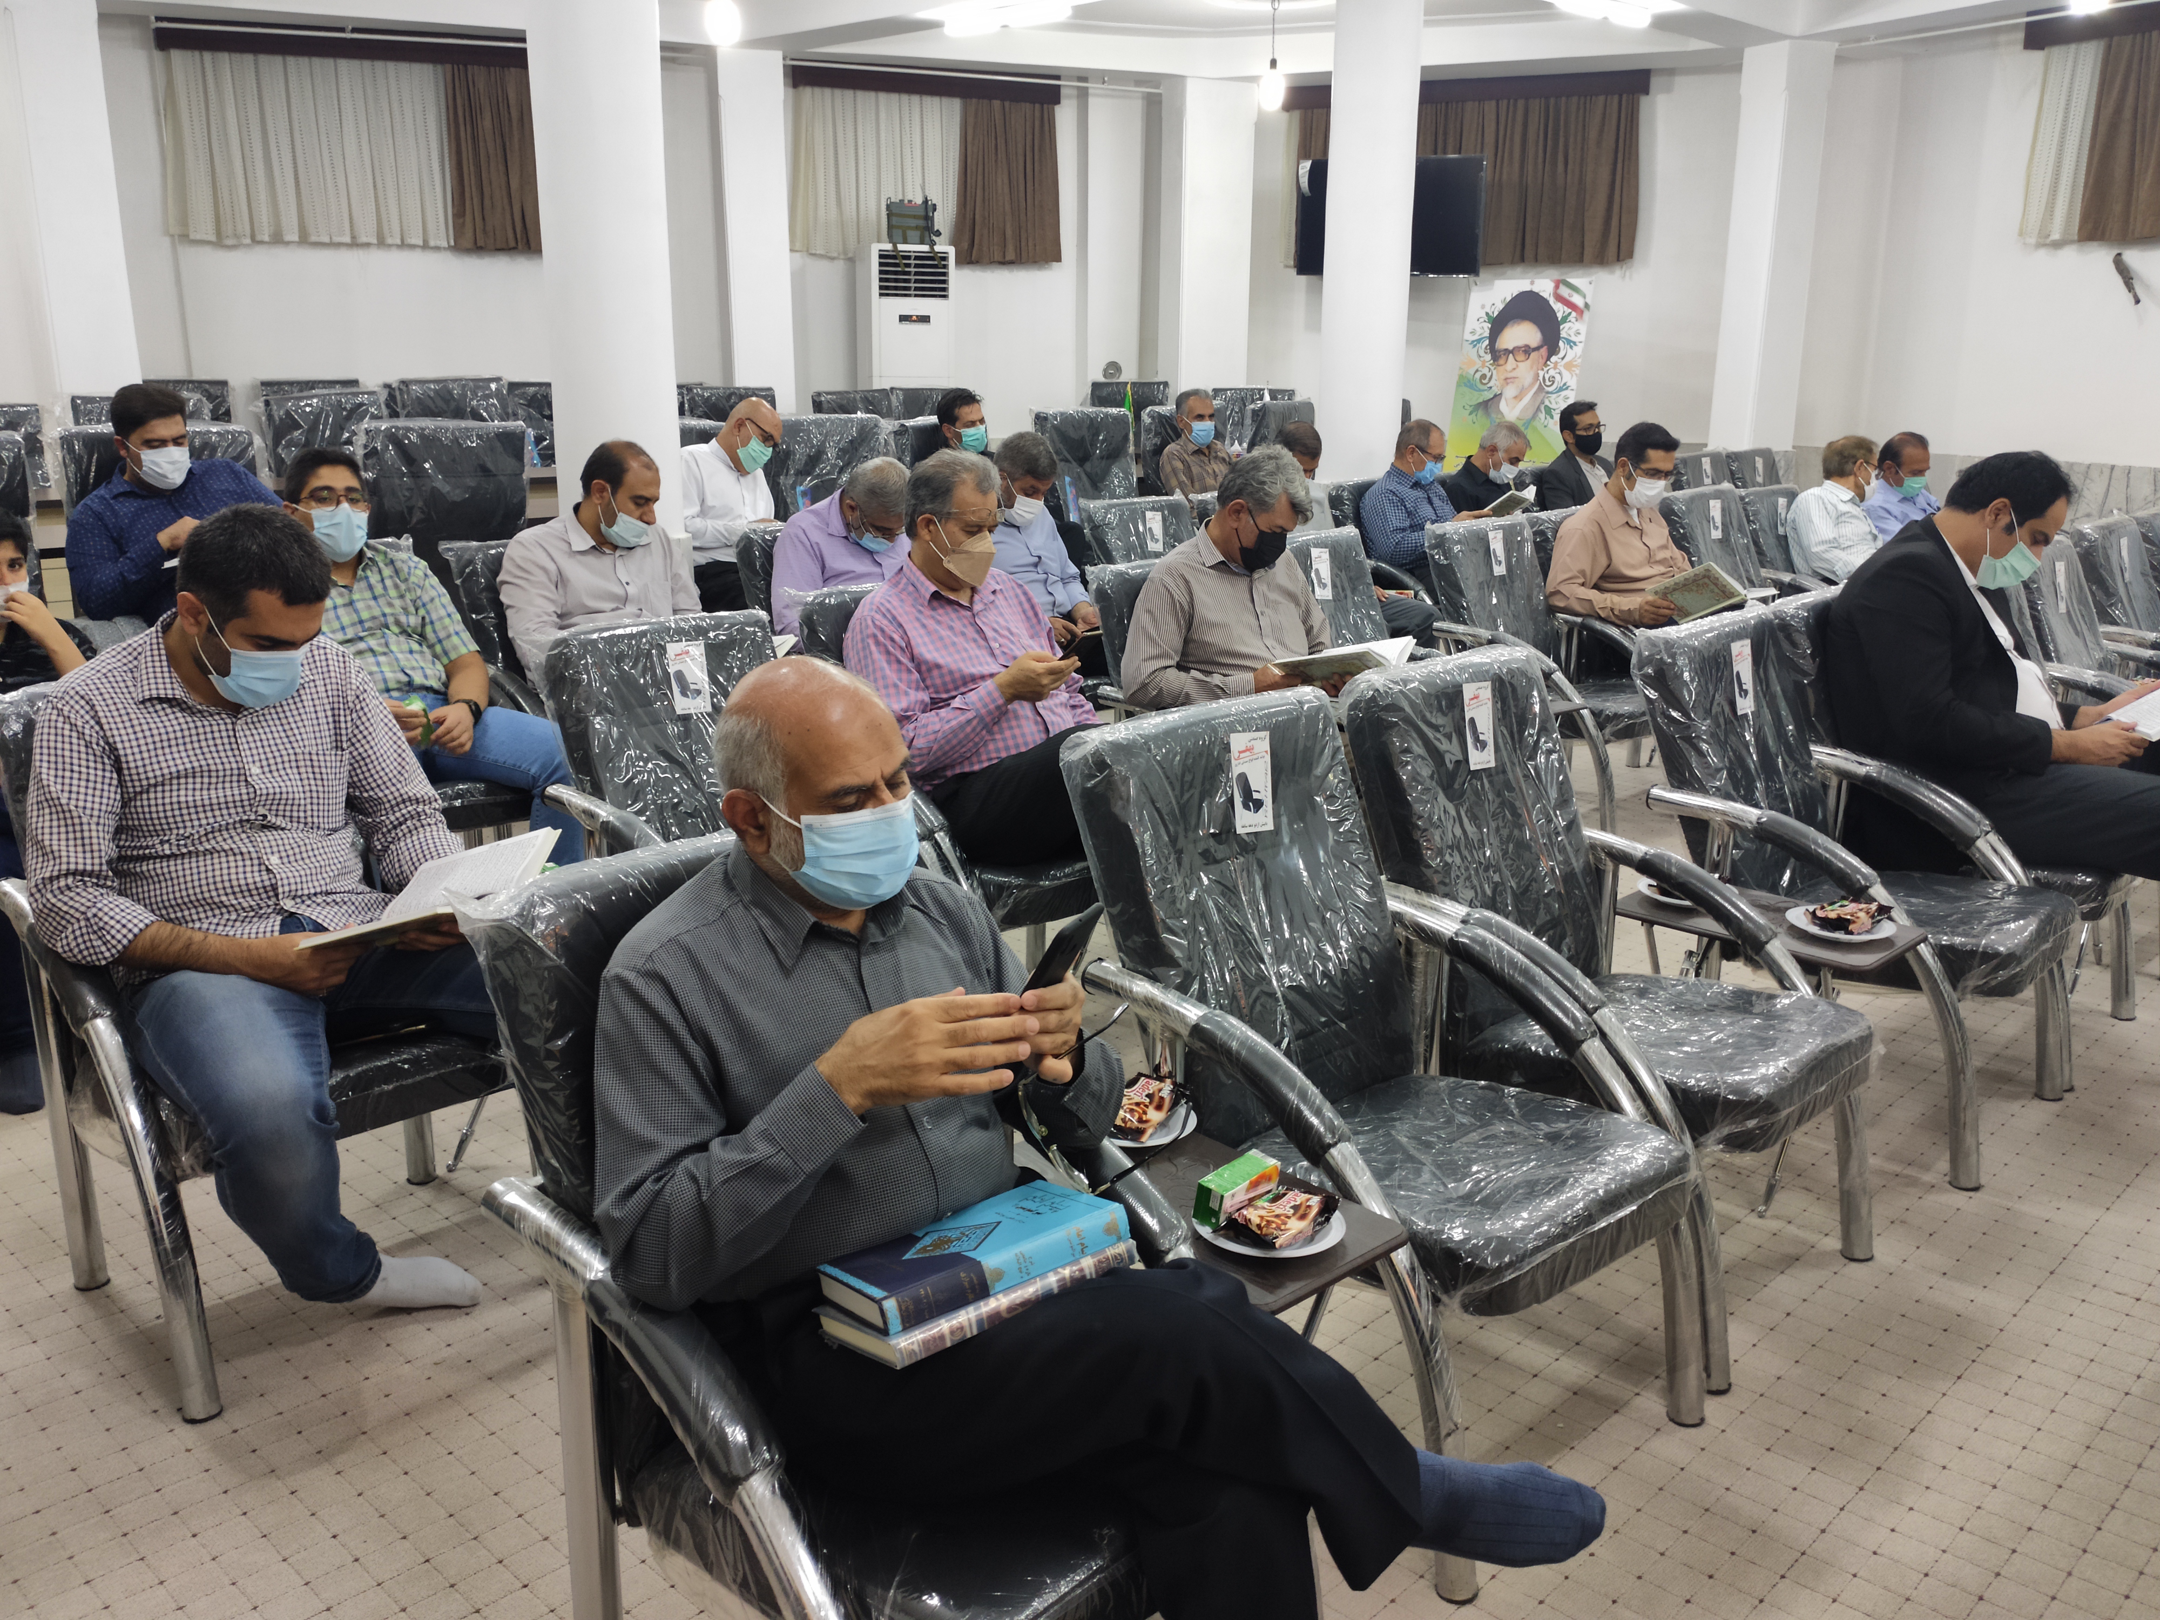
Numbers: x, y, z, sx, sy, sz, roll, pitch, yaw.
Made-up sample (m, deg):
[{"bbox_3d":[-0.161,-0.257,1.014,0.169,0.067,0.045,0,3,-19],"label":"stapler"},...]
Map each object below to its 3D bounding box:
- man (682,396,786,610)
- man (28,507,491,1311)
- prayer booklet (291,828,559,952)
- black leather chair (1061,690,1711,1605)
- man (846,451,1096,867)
[{"bbox_3d":[-1.253,-0.856,5.998,0.520,1.290,0.760,-13,20,-41],"label":"man"},{"bbox_3d":[-1.251,0.169,2.583,0.576,1.297,0.712,-12,19,-41],"label":"man"},{"bbox_3d":[-1.057,0.132,2.623,0.341,0.098,0.242,-12,-18,-41],"label":"prayer booklet"},{"bbox_3d":[0.426,0.394,2.364,0.642,1.002,0.820,-12,19,-41],"label":"black leather chair"},{"bbox_3d":[-0.107,-0.127,3.634,0.557,1.323,0.762,-12,19,-41],"label":"man"}]

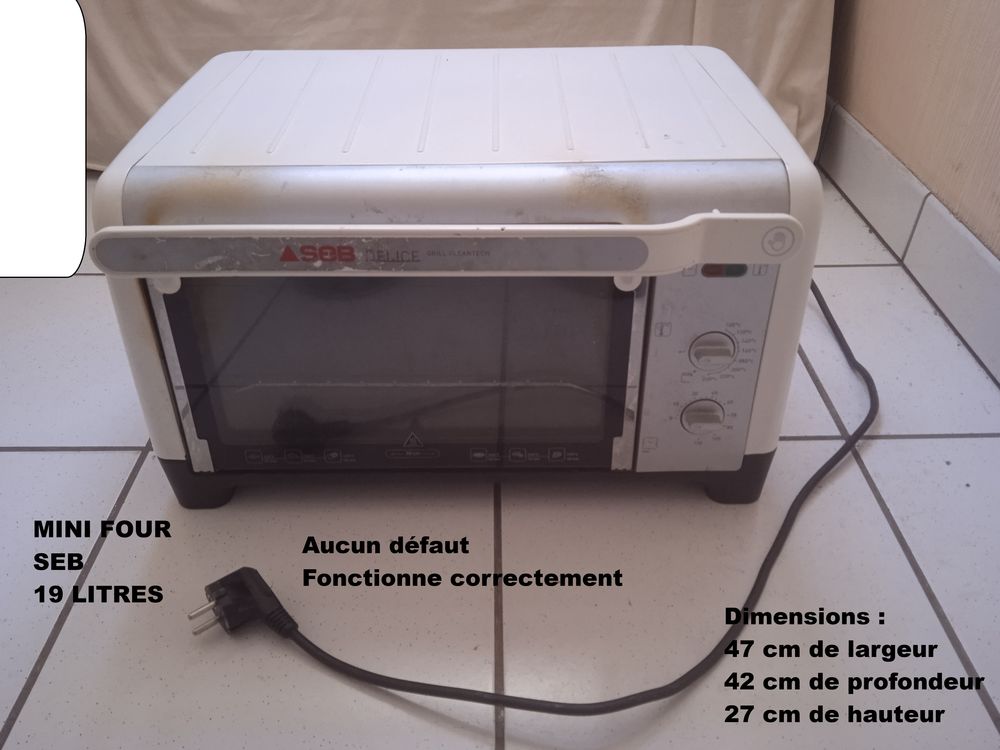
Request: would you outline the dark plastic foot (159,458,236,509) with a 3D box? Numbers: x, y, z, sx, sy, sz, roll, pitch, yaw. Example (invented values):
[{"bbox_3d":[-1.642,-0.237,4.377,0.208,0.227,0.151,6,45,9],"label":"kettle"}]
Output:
[{"bbox_3d":[-0.230,0.071,0.650,0.058,0.053,0.053,-1,37,0],"label":"dark plastic foot"}]

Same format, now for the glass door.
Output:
[{"bbox_3d":[-0.066,-0.011,0.575,0.329,0.187,0.015,-1,31,0],"label":"glass door"}]

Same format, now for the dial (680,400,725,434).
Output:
[{"bbox_3d":[0.148,0.034,0.588,0.032,0.032,0.015,-1,31,0],"label":"dial"}]

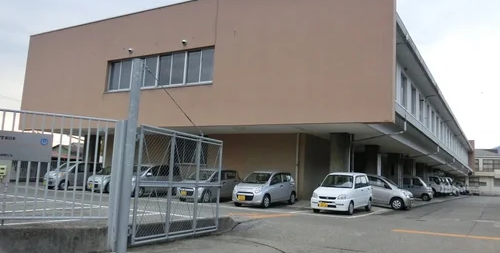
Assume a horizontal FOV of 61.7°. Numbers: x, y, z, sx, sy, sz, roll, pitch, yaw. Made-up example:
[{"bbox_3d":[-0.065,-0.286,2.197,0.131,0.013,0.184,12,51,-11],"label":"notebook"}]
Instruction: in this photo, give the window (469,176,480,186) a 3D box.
[{"bbox_3d":[41.802,10.241,78.000,2.000,1.800,0.150,-1,-8,30],"label":"window"}]

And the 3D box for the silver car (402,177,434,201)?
[{"bbox_3d":[12.372,4.690,32.429,3.395,1.870,1.475,-1,-8,30],"label":"silver car"}]

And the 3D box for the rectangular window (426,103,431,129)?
[{"bbox_3d":[13.743,-0.654,32.215,0.150,1.850,1.800,-1,-8,30],"label":"rectangular window"}]

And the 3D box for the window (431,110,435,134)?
[{"bbox_3d":[14.870,-0.288,34.111,0.120,1.781,1.932,-1,-8,30],"label":"window"}]

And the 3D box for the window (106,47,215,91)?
[{"bbox_3d":[-4.902,-2.865,21.915,7.391,1.903,0.180,-1,-8,30],"label":"window"}]

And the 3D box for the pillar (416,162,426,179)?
[{"bbox_3d":[17.225,5.384,42.133,0.840,3.352,0.840,-1,-8,30],"label":"pillar"}]

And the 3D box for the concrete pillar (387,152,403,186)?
[{"bbox_3d":[10.657,3.733,30.985,0.700,3.467,0.700,-1,-8,30],"label":"concrete pillar"}]

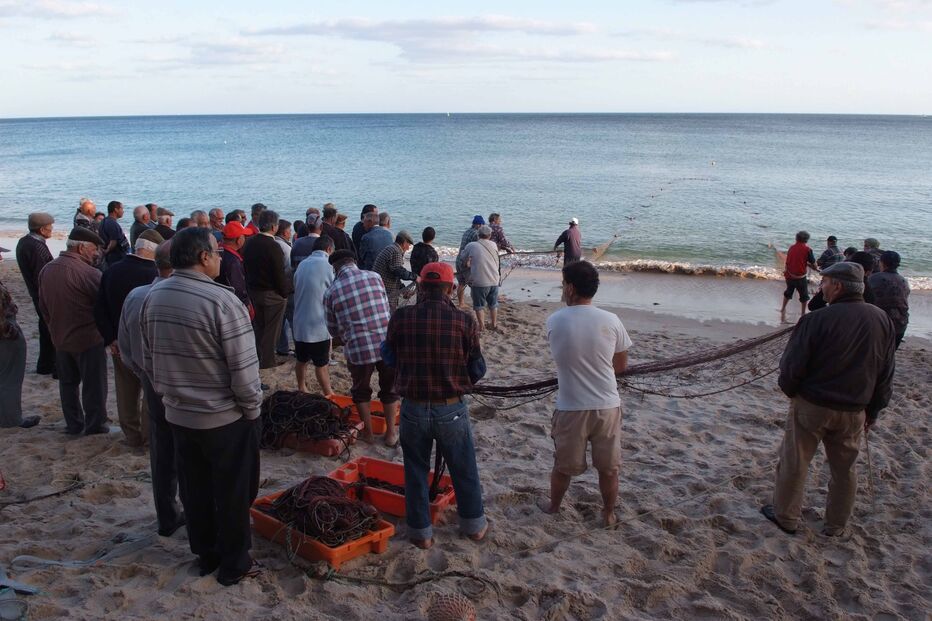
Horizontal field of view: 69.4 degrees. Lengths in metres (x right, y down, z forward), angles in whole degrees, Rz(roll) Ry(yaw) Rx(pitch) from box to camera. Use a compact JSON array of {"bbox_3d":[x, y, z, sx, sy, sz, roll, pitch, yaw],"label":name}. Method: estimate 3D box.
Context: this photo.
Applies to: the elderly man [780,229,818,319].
[{"bbox_3d":[6.234,-0.636,12.615,0.580,1.700,0.480,8,18,24],"label":"elderly man"}]

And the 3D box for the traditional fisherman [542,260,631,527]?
[{"bbox_3d":[0.742,0.517,4.141,0.530,1.687,0.380,-3,17,-12],"label":"traditional fisherman"}]

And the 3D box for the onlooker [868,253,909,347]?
[{"bbox_3d":[5.182,0.082,8.254,0.520,1.660,0.420,-3,17,-10],"label":"onlooker"}]

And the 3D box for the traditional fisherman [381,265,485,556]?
[{"bbox_3d":[-0.158,0.552,3.870,0.590,1.711,0.420,2,16,8],"label":"traditional fisherman"}]

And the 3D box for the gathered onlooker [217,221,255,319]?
[{"bbox_3d":[-2.264,-0.030,6.602,0.520,1.700,0.400,11,20,33],"label":"gathered onlooker"}]

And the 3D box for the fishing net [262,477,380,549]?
[{"bbox_3d":[-0.827,1.136,3.905,0.620,0.310,0.410,14,21,40],"label":"fishing net"}]

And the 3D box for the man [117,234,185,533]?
[{"bbox_3d":[-1.636,0.457,3.639,0.420,1.700,0.550,-15,22,-41],"label":"man"}]

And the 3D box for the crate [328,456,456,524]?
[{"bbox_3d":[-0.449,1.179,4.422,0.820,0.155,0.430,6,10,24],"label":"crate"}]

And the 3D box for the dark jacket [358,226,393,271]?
[{"bbox_3d":[-1.403,-0.969,10.551,0.520,0.740,0.320,5,17,17],"label":"dark jacket"}]

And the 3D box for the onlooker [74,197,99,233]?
[{"bbox_3d":[-5.295,-0.673,9.388,0.520,1.700,0.340,12,20,36],"label":"onlooker"}]

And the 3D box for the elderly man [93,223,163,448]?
[{"bbox_3d":[-2.538,0.230,5.151,0.540,1.691,0.380,3,17,12],"label":"elderly man"}]

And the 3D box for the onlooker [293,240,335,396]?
[{"bbox_3d":[-1.521,0.065,6.703,0.500,1.610,0.400,6,17,21],"label":"onlooker"}]

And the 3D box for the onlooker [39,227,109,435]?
[{"bbox_3d":[-3.027,0.181,5.278,0.540,1.680,0.400,0,16,2],"label":"onlooker"}]

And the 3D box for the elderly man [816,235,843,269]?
[{"bbox_3d":[7.874,-0.817,14.661,0.580,1.650,0.480,-8,18,-26],"label":"elderly man"}]

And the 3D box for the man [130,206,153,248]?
[{"bbox_3d":[-3.937,-0.433,8.239,0.500,1.700,0.360,13,20,36],"label":"man"}]

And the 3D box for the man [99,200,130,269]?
[{"bbox_3d":[-5.064,-0.696,9.694,0.500,1.740,0.340,10,19,31],"label":"man"}]

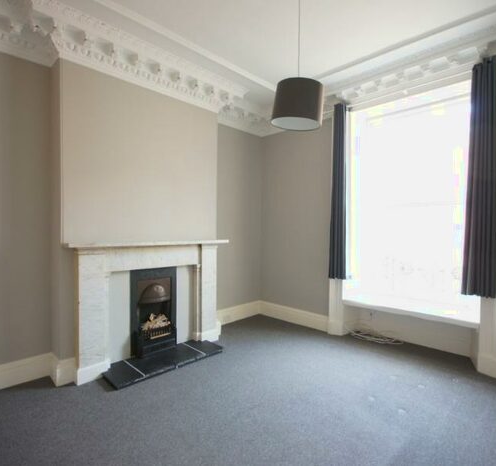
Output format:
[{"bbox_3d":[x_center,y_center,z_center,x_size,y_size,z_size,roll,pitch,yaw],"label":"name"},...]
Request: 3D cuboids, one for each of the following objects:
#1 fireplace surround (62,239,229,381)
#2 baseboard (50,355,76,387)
[{"bbox_3d":[-0.862,0.655,2.859,1.596,1.143,0.184,0,1,-45],"label":"fireplace surround"},{"bbox_3d":[-1.561,1.126,2.450,0.121,0.199,0.254,0,1,-45],"label":"baseboard"}]

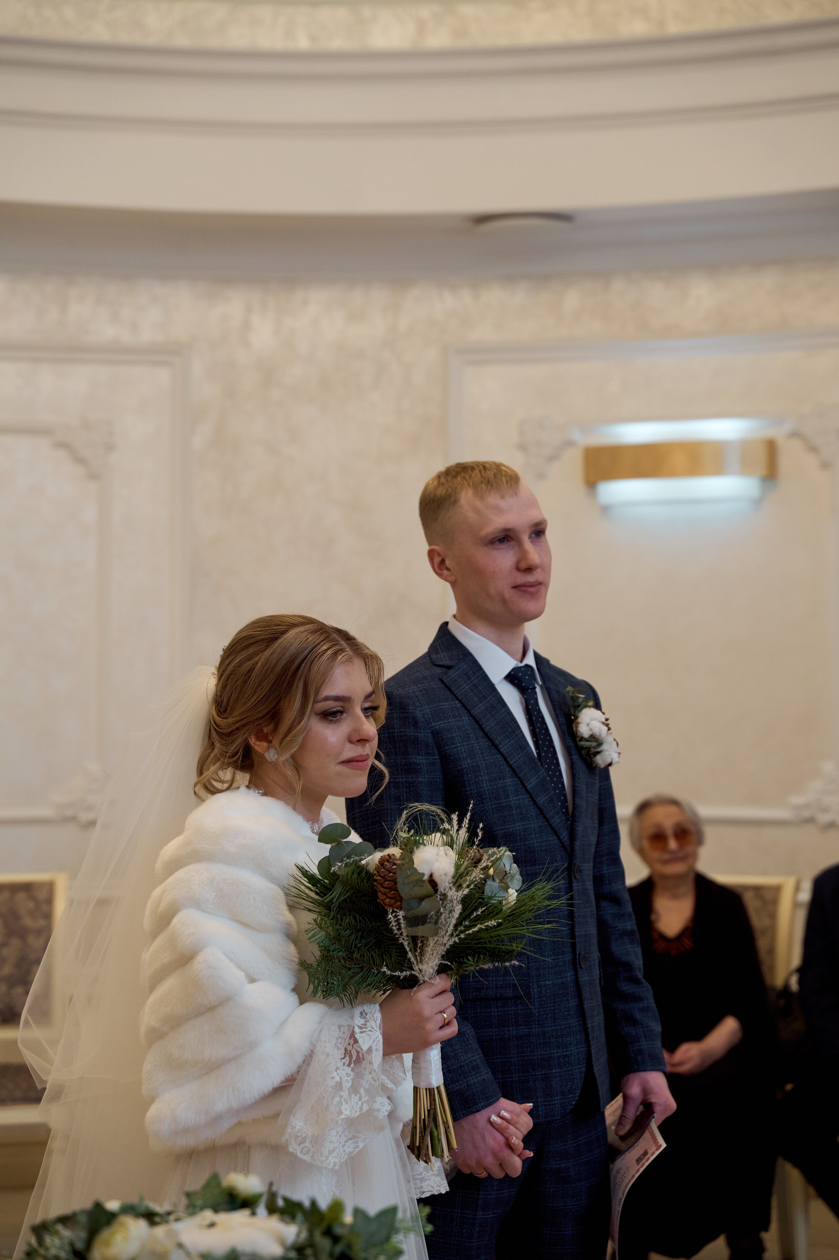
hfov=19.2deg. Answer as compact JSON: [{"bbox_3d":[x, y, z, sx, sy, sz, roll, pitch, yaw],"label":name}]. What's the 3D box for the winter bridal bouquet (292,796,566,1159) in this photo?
[{"bbox_3d":[0.009,0.435,3.030,0.320,0.430,0.270,0,0,-12],"label":"winter bridal bouquet"}]

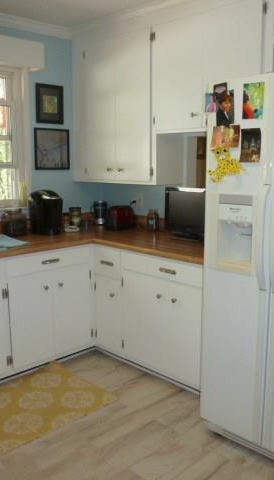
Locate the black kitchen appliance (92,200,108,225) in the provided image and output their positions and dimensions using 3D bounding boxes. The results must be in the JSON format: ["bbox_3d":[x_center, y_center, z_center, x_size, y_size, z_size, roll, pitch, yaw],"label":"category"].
[{"bbox_3d":[-0.327,-0.251,4.045,0.125,0.215,0.120,-1,10,-5],"label":"black kitchen appliance"}]

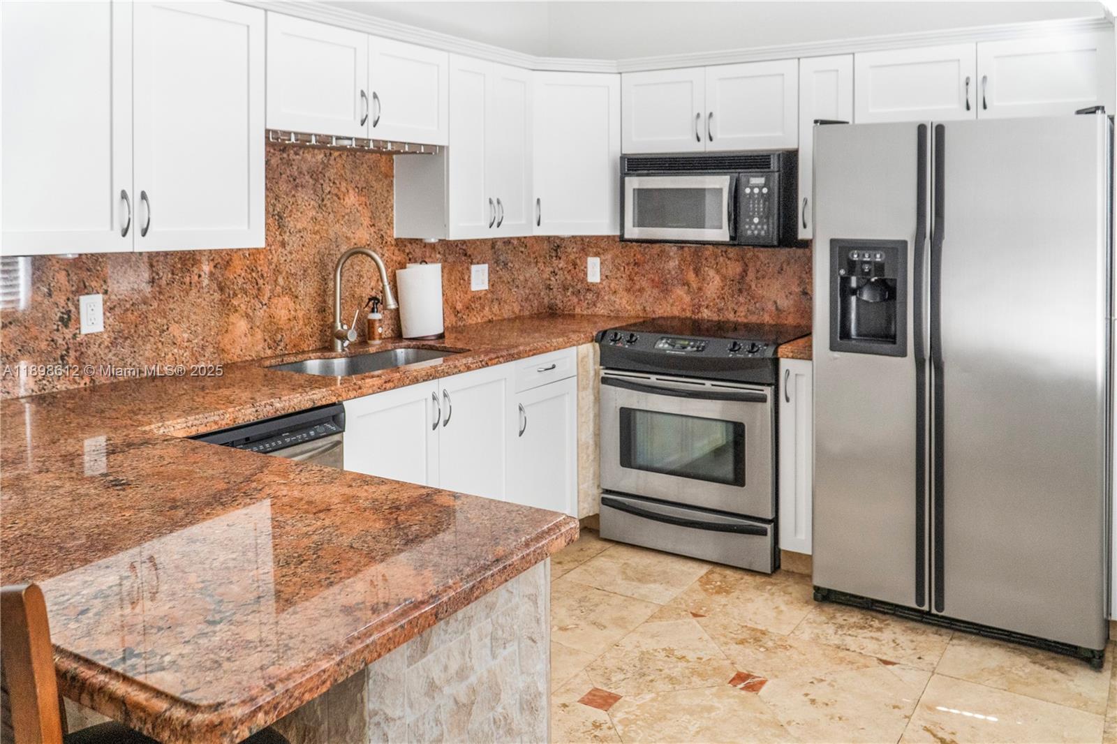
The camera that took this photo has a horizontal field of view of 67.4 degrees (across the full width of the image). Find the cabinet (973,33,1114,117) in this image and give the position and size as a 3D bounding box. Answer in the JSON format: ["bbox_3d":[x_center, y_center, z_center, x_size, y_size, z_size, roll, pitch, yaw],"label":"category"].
[{"bbox_3d":[1.888,-1.116,3.239,0.451,0.304,0.316,6,11,33],"label":"cabinet"}]

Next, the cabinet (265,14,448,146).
[{"bbox_3d":[-0.817,-1.064,3.158,0.316,0.379,0.923,6,11,33],"label":"cabinet"}]

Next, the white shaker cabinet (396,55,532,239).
[{"bbox_3d":[-0.401,-0.985,3.752,0.316,0.758,0.603,6,11,33],"label":"white shaker cabinet"}]

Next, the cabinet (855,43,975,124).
[{"bbox_3d":[1.498,-1.161,3.463,0.461,0.304,0.316,6,11,33],"label":"cabinet"}]

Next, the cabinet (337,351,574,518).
[{"bbox_3d":[-0.540,0.374,3.273,0.615,0.820,1.388,6,11,33],"label":"cabinet"}]

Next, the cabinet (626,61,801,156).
[{"bbox_3d":[0.736,-1.207,3.893,0.842,0.375,0.316,6,11,33],"label":"cabinet"}]

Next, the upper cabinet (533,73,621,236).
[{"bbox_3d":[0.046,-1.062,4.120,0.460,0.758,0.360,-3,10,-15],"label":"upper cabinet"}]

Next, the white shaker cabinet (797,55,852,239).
[{"bbox_3d":[1.204,-0.964,3.646,0.235,0.758,0.316,6,11,33],"label":"white shaker cabinet"}]

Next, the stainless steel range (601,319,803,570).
[{"bbox_3d":[0.680,0.290,3.690,0.770,0.925,0.700,6,11,33],"label":"stainless steel range"}]

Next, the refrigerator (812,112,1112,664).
[{"bbox_3d":[1.512,-0.013,3.122,0.925,1.785,0.810,6,11,33],"label":"refrigerator"}]

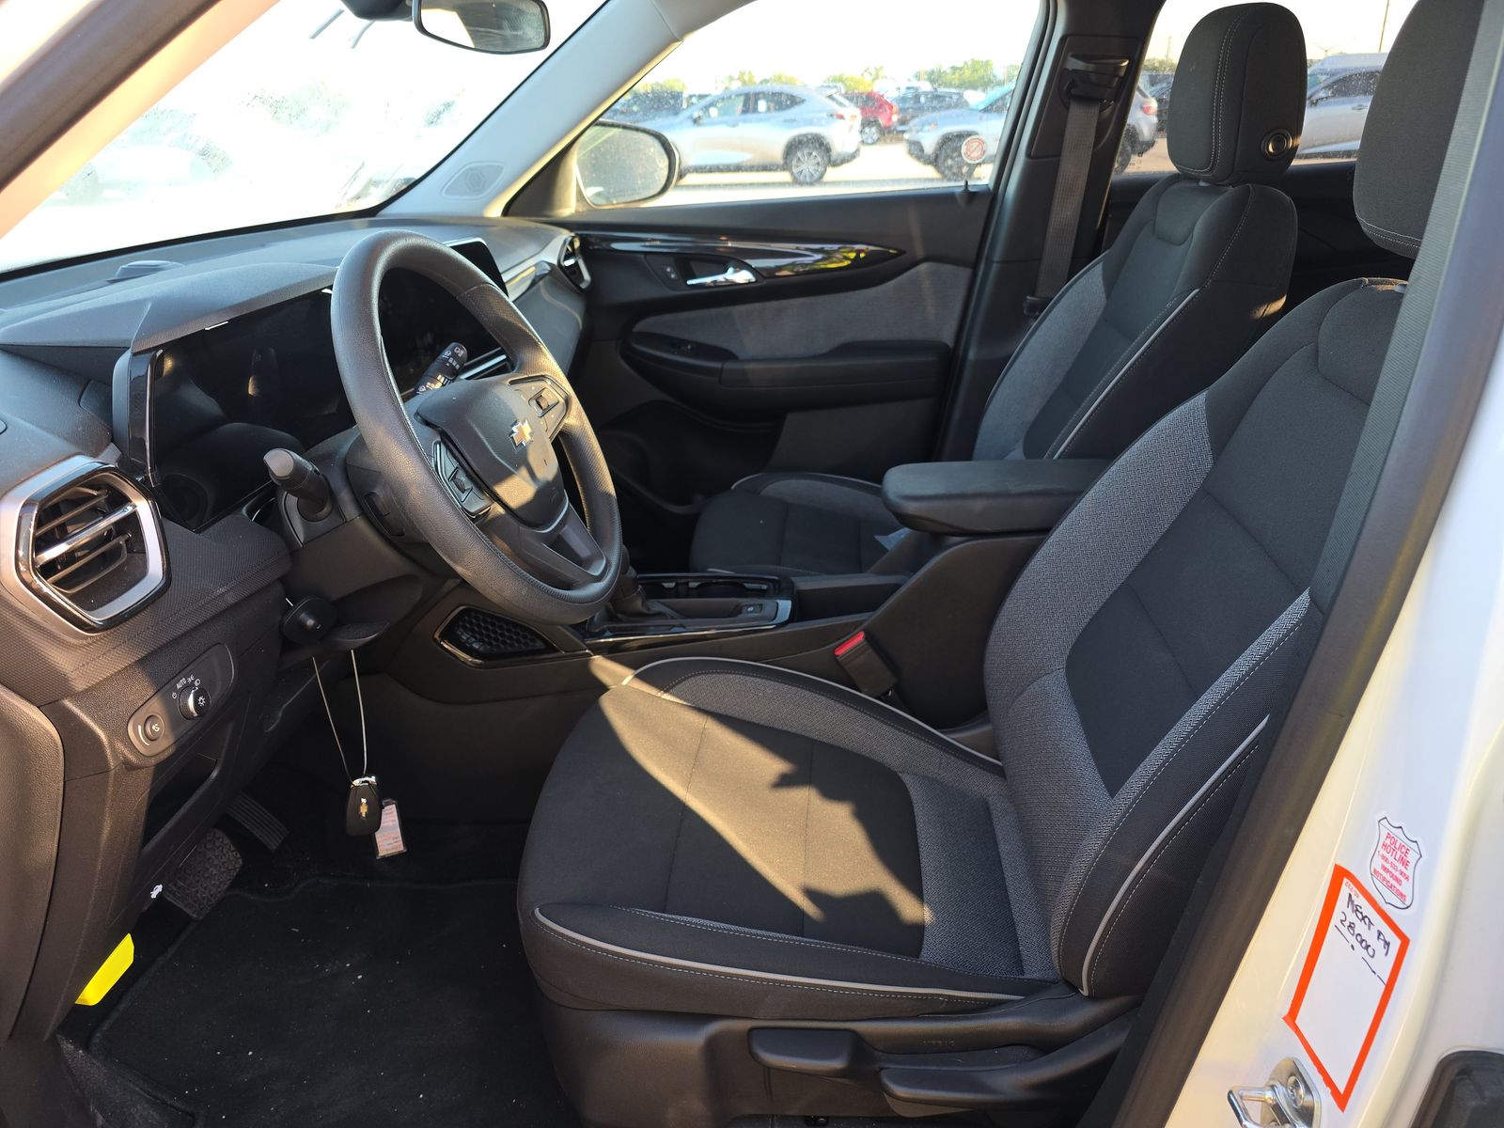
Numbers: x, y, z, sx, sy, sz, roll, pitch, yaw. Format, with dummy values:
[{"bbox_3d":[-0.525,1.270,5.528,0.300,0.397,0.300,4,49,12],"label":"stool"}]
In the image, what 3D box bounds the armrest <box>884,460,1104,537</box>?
[{"bbox_3d":[0.320,-0.088,1.253,0.320,0.062,0.150,0,25,5],"label":"armrest"}]

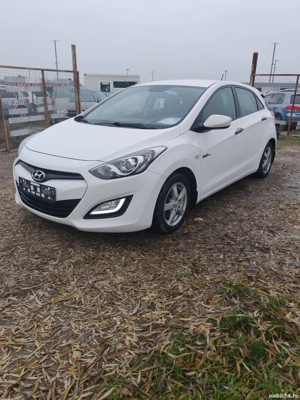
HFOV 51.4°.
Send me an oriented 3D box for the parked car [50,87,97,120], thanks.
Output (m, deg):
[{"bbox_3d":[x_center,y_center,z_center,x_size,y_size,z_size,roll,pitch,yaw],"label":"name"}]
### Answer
[{"bbox_3d":[-3.092,-3.592,12.307,1.750,1.500,4.300,-8,20,-22],"label":"parked car"}]

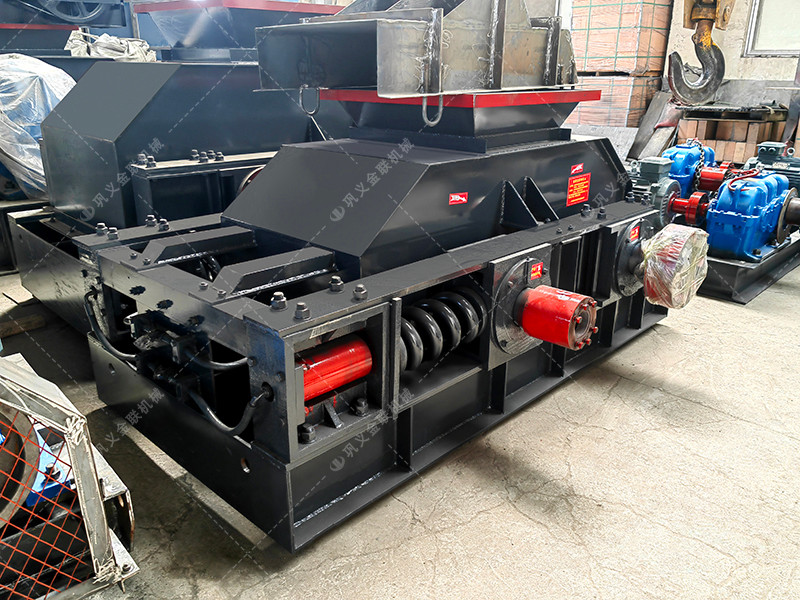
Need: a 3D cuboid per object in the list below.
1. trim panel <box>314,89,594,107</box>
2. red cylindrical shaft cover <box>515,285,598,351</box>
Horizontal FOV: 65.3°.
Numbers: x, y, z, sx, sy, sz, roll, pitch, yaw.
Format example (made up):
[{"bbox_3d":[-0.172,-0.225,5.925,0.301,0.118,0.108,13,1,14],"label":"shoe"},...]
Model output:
[{"bbox_3d":[0.247,-0.807,2.465,0.751,0.038,0.834,18,26,41],"label":"trim panel"},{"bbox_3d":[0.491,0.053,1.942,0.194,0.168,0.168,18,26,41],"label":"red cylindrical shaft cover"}]

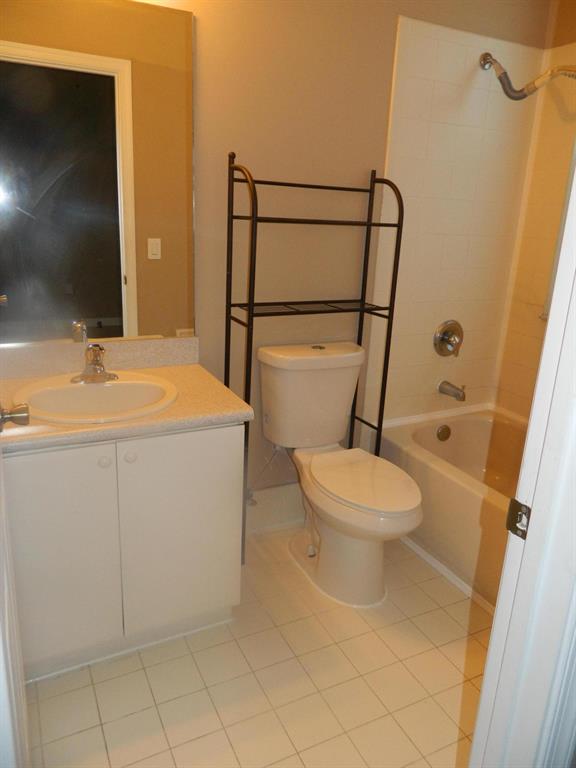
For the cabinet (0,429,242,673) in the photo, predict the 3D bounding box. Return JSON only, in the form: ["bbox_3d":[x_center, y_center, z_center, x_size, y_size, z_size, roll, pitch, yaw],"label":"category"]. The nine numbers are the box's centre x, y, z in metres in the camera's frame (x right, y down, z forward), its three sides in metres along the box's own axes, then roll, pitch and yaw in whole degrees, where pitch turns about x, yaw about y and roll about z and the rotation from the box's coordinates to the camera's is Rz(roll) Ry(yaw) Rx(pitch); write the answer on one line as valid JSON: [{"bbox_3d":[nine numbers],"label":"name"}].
[{"bbox_3d":[-0.610,0.434,1.868,0.753,0.756,0.565,-6,18,-26],"label":"cabinet"}]

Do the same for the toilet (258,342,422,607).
[{"bbox_3d":[0.222,0.343,2.127,0.441,0.849,0.768,-6,18,-26],"label":"toilet"}]

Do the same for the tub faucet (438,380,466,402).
[{"bbox_3d":[0.806,0.035,2.716,0.063,0.083,0.150,-6,18,-26],"label":"tub faucet"}]

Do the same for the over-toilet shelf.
[{"bbox_3d":[0.088,-0.075,2.250,0.650,1.572,0.234,-6,18,-26],"label":"over-toilet shelf"}]

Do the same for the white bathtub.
[{"bbox_3d":[1.067,0.566,2.219,0.835,0.432,1.524,-6,18,-26],"label":"white bathtub"}]

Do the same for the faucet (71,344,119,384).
[{"bbox_3d":[-0.621,-0.058,1.798,0.153,0.127,0.166,-6,18,-26],"label":"faucet"}]

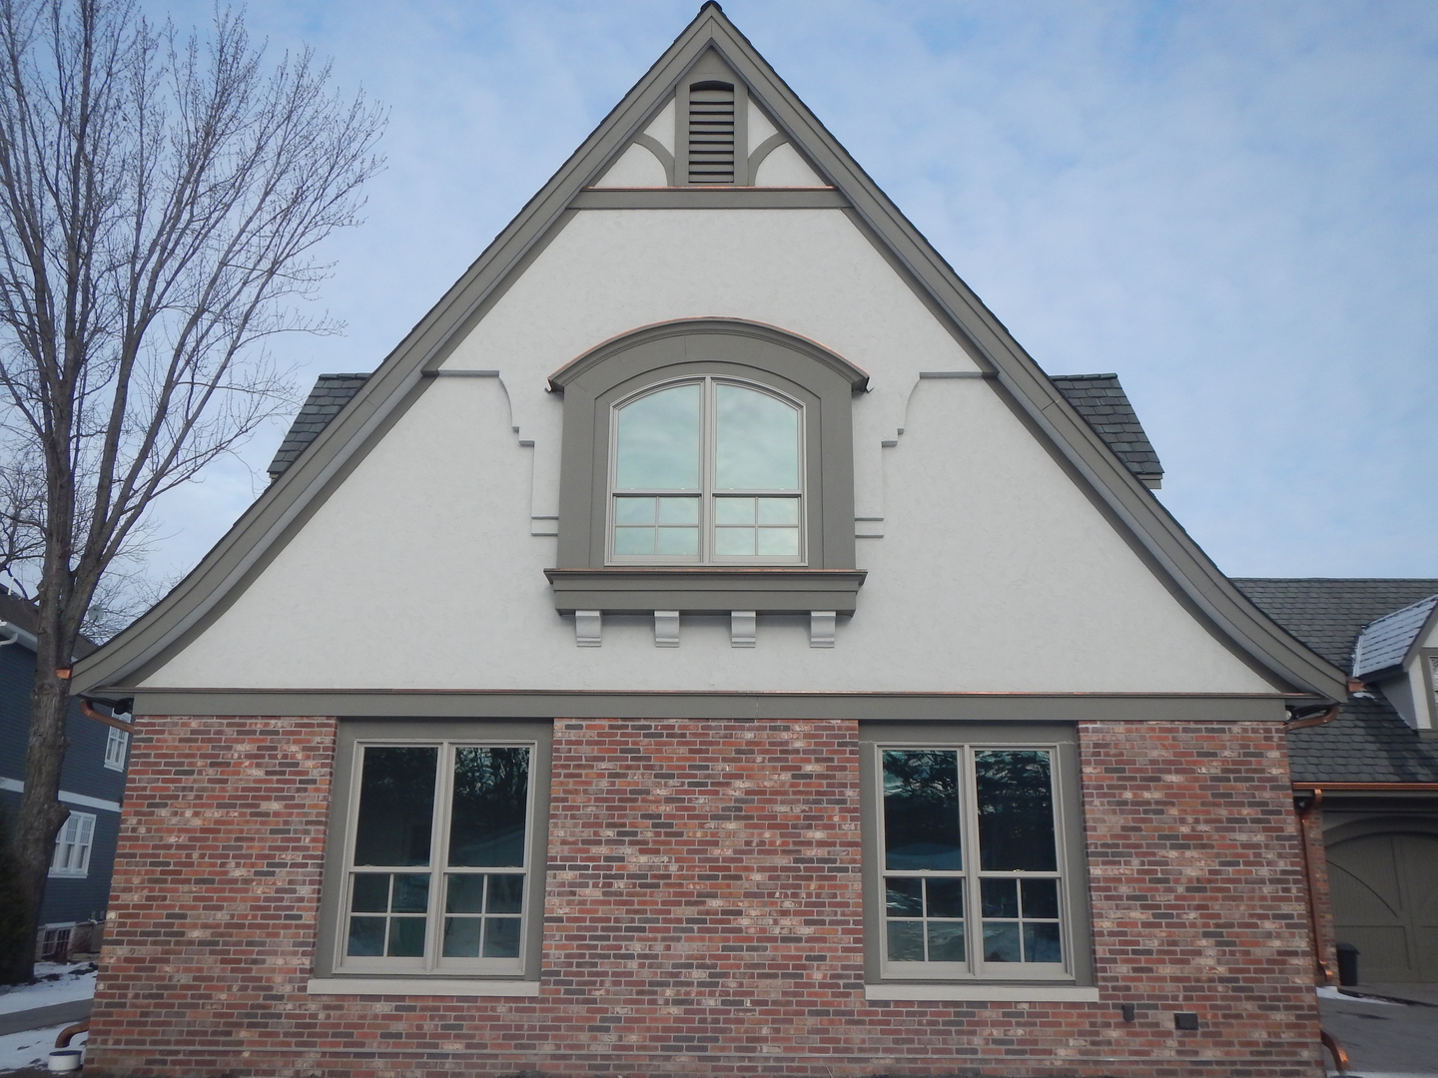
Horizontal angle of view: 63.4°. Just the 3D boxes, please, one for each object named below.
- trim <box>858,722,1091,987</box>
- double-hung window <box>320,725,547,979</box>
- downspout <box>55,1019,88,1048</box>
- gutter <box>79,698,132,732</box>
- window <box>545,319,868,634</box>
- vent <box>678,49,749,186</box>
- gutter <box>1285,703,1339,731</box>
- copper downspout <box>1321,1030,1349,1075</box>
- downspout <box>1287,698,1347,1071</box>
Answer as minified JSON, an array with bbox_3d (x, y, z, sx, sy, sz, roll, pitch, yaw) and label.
[{"bbox_3d":[2.150,2.644,9.869,1.886,2.160,0.180,0,-15,1],"label":"trim"},{"bbox_3d":[-2.411,2.635,9.971,1.883,2.160,0.180,0,-15,1],"label":"double-hung window"},{"bbox_3d":[-5.370,4.159,9.781,0.320,0.260,0.110,0,-15,1],"label":"downspout"},{"bbox_3d":[-5.466,1.586,10.420,0.550,0.300,0.100,0,-15,1],"label":"gutter"},{"bbox_3d":[-0.099,-0.605,10.461,2.870,2.800,0.400,0,-15,1],"label":"window"},{"bbox_3d":[-0.068,-4.222,11.608,0.725,1.580,0.100,0,-15,1],"label":"vent"},{"bbox_3d":[5.172,1.570,10.192,0.530,0.260,0.100,0,-15,1],"label":"gutter"},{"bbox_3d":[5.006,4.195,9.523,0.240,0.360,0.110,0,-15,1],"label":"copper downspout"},{"bbox_3d":[5.146,2.905,9.842,0.560,3.020,0.110,0,-15,1],"label":"downspout"}]

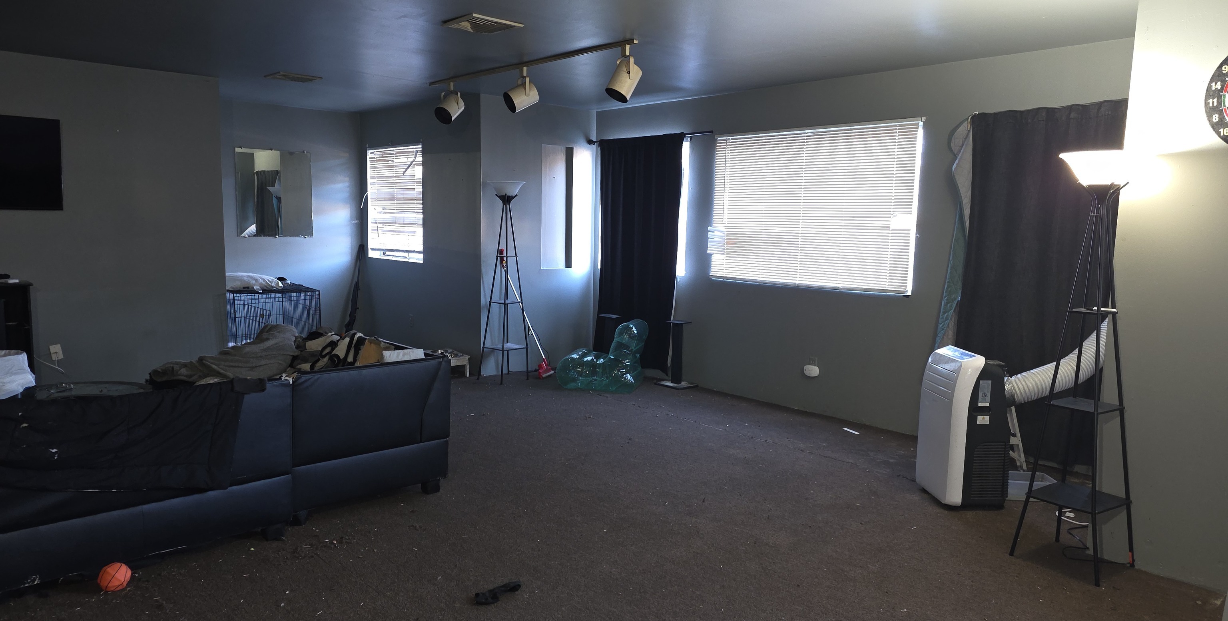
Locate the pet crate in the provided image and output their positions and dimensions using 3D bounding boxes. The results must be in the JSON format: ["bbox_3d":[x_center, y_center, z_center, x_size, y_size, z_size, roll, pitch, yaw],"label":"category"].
[{"bbox_3d":[-3.333,0.126,7.692,0.740,0.740,1.000,-4,8,-40],"label":"pet crate"}]

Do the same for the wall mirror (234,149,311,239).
[{"bbox_3d":[-3.385,-1.167,8.169,0.743,0.859,0.020,-4,8,-42],"label":"wall mirror"}]

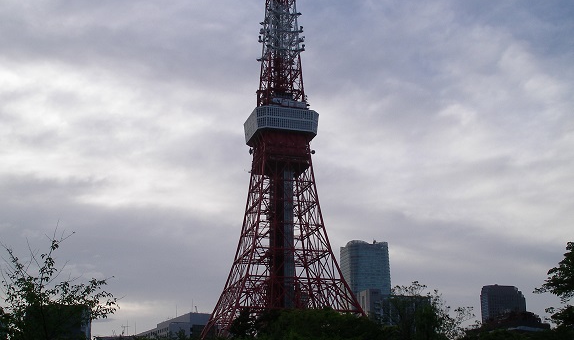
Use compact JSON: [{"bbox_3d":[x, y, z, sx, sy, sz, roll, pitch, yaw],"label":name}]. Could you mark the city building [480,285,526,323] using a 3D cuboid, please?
[{"bbox_3d":[264.418,219.013,982.874,44.000,154.000,31.000,3,-17,-10],"label":"city building"}]

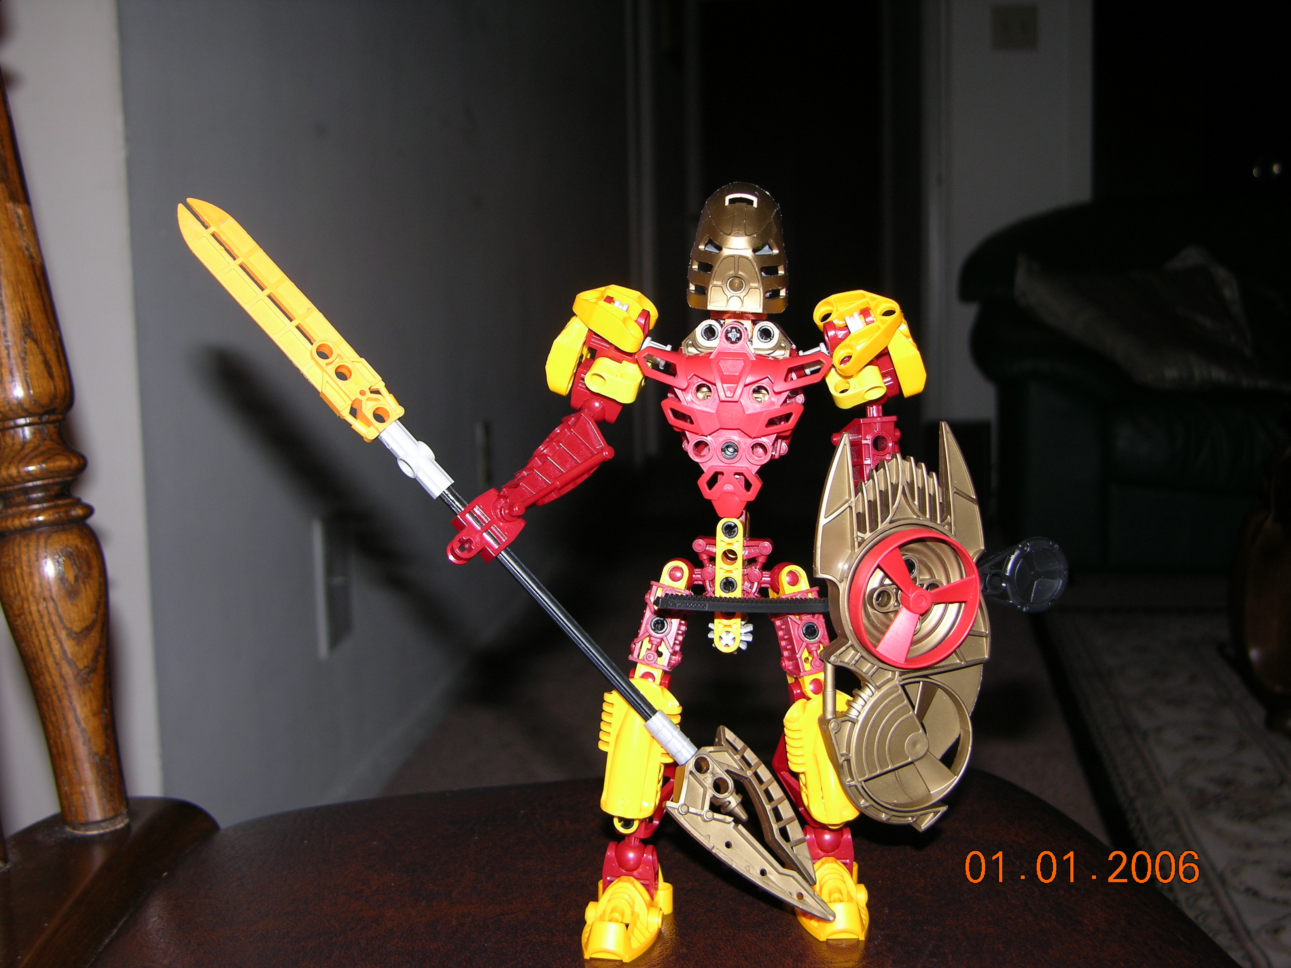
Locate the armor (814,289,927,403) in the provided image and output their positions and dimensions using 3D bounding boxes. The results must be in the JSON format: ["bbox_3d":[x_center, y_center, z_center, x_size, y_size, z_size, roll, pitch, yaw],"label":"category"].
[{"bbox_3d":[0.064,-0.039,0.488,0.031,0.031,0.028,-1,6,2],"label":"armor"}]

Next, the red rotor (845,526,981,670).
[{"bbox_3d":[0.075,0.032,0.478,0.040,0.040,0.009,-3,17,-18],"label":"red rotor"}]

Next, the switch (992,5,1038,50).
[{"bbox_3d":[0.948,-1.171,4.400,0.116,0.114,0.012,-1,6,1],"label":"switch"}]

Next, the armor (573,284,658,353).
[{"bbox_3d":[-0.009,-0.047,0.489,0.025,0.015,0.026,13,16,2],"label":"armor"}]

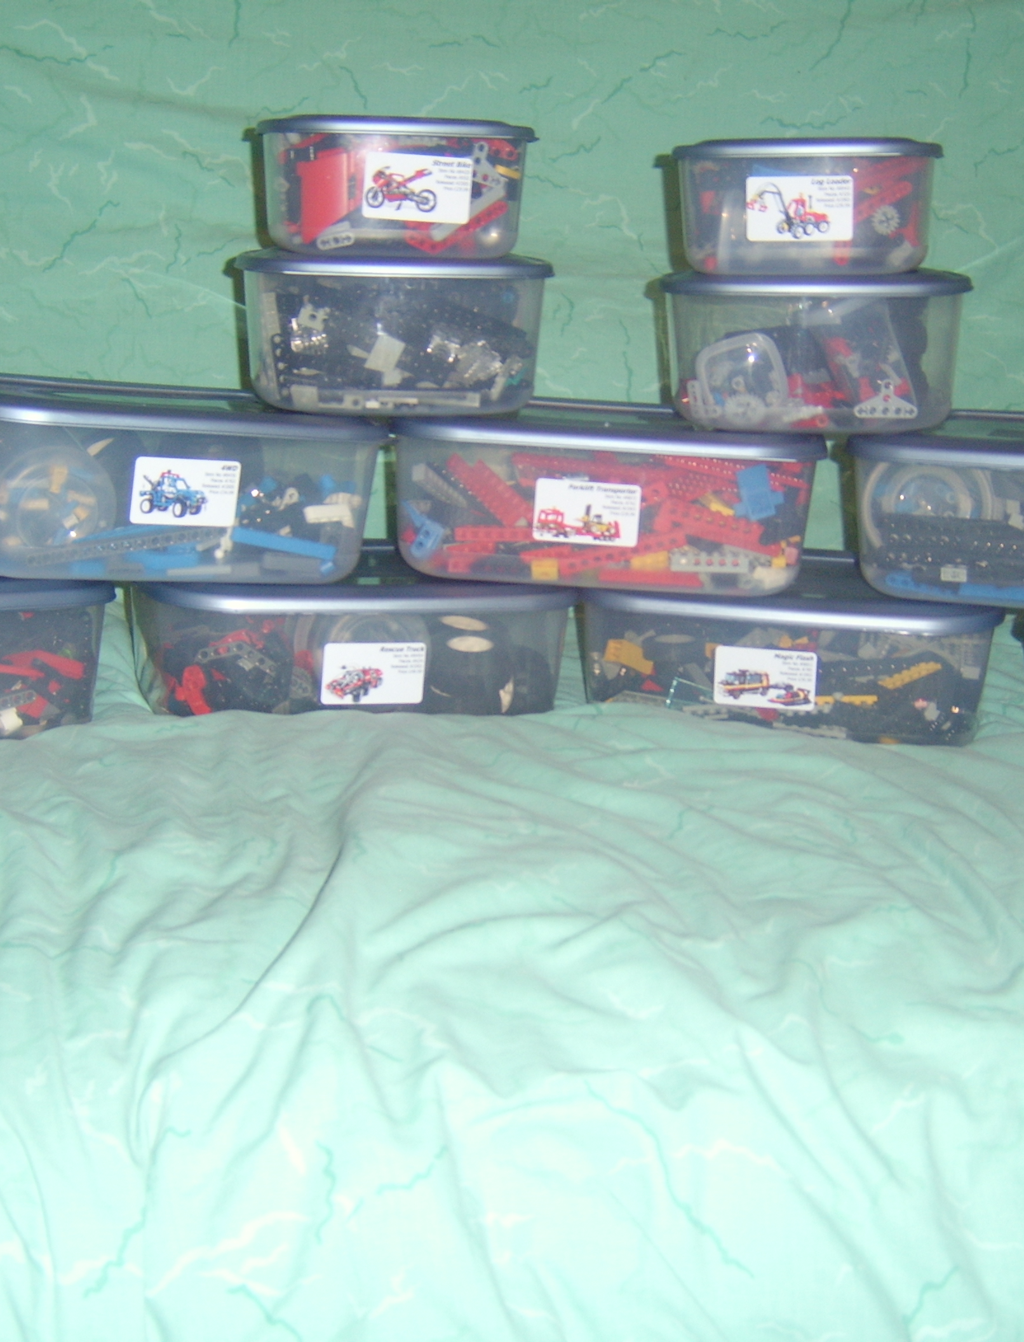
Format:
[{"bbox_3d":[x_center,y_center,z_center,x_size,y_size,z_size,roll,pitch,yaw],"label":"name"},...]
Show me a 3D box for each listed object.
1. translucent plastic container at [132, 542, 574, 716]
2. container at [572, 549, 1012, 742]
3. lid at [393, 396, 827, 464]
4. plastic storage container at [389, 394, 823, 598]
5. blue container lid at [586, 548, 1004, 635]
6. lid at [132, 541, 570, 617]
[{"bbox_3d":[-0.104,-0.022,1.060,0.272,0.100,0.197,-1,14,-18],"label":"translucent plastic container"},{"bbox_3d":[0.186,-0.018,1.098,0.272,0.100,0.197,4,16,9],"label":"container"},{"bbox_3d":[0.063,-0.159,1.044,0.272,0.014,0.197,4,15,3],"label":"lid"},{"bbox_3d":[0.060,-0.117,1.056,0.272,0.100,0.197,4,15,3],"label":"plastic storage container"},{"bbox_3d":[0.188,-0.059,1.086,0.272,0.014,0.197,4,16,9],"label":"blue container lid"},{"bbox_3d":[-0.102,-0.064,1.050,0.272,0.014,0.197,-1,14,-18],"label":"lid"}]

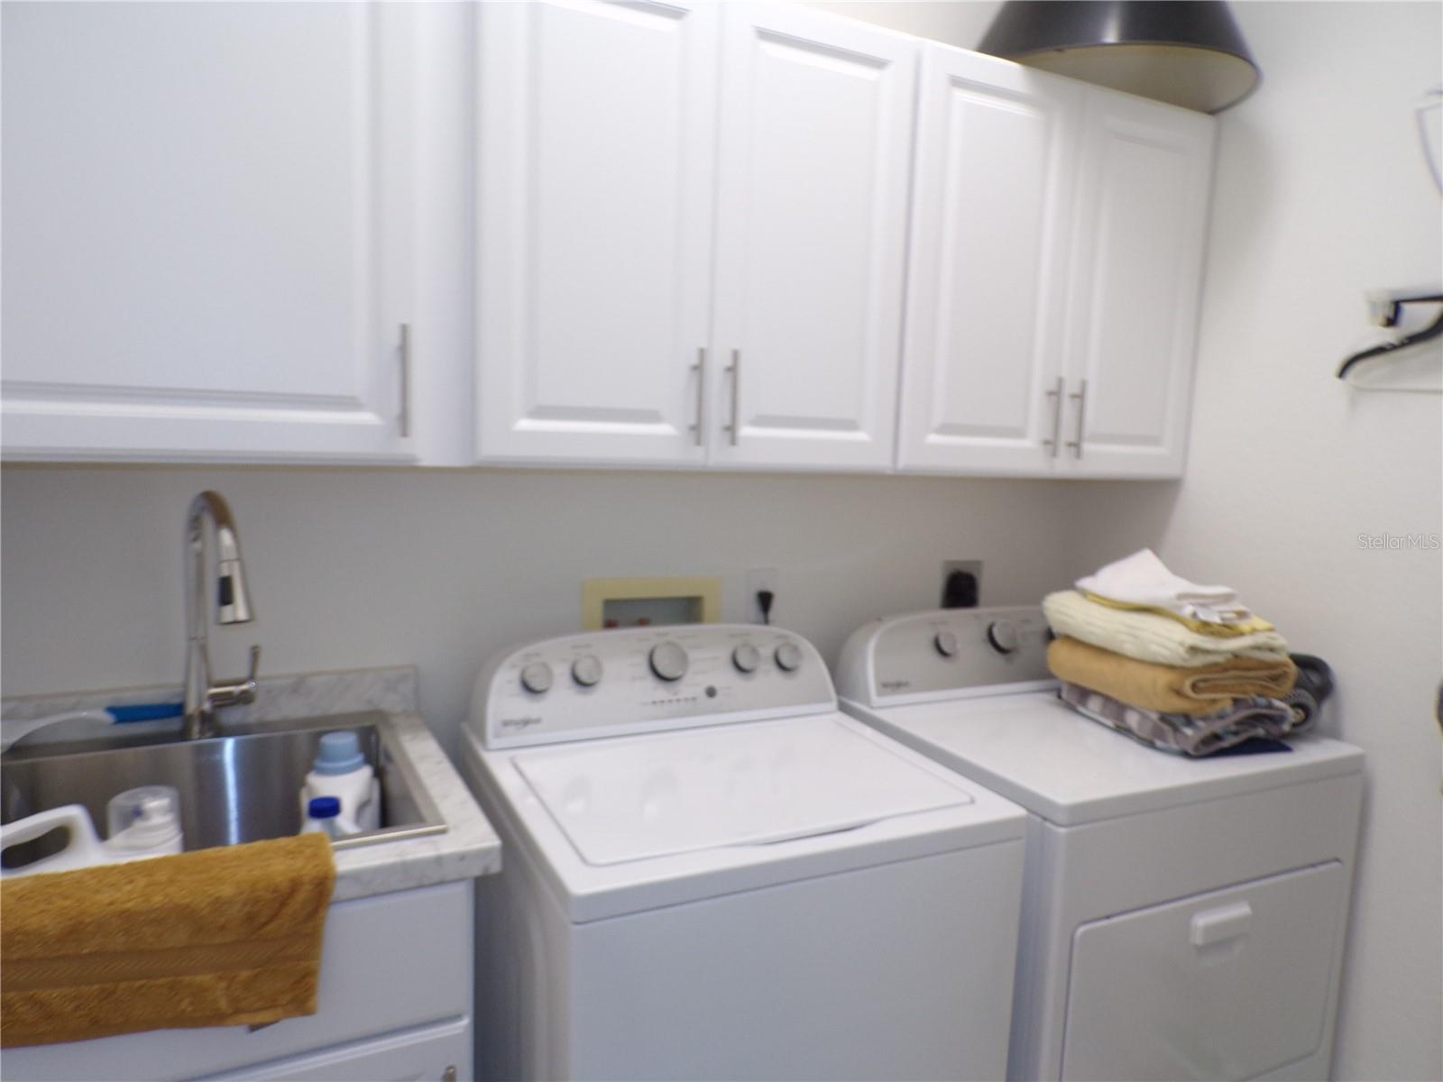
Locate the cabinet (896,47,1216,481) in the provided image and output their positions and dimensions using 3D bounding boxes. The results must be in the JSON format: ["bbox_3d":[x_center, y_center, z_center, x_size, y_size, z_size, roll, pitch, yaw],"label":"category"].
[{"bbox_3d":[0.605,-0.523,2.097,0.762,0.757,0.335,-1,7,-26],"label":"cabinet"}]

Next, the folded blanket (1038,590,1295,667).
[{"bbox_3d":[0.847,0.160,1.941,0.250,0.080,0.380,0,6,-19],"label":"folded blanket"}]

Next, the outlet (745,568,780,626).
[{"bbox_3d":[0.090,0.116,2.099,0.072,0.116,0.012,-1,7,-26],"label":"outlet"}]

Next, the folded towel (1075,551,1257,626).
[{"bbox_3d":[0.845,0.078,1.902,0.180,0.092,0.280,0,6,-19],"label":"folded towel"}]

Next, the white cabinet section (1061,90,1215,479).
[{"bbox_3d":[0.790,-0.532,2.201,0.376,0.765,0.310,-1,7,-25],"label":"white cabinet section"}]

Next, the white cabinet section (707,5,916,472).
[{"bbox_3d":[0.097,-0.519,1.871,0.383,0.762,0.310,-1,7,-25],"label":"white cabinet section"}]

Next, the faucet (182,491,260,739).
[{"bbox_3d":[-0.748,0.124,1.522,0.110,0.400,0.240,-2,7,-36],"label":"faucet"}]

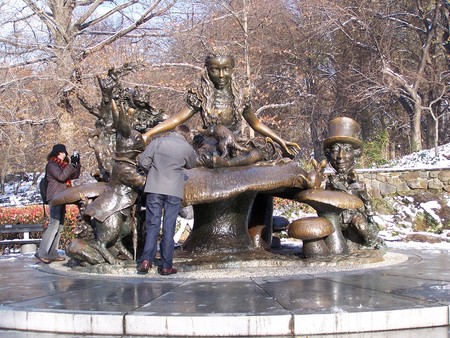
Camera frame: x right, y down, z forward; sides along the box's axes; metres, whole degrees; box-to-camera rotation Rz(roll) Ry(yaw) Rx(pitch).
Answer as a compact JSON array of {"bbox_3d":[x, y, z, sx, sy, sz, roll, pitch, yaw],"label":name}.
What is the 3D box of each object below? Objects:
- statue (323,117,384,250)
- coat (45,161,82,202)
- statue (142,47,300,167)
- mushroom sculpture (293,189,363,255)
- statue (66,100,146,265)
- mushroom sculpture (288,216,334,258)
[{"bbox_3d":[1.864,0.214,12.000,0.840,1.900,0.800,-1,-1,12],"label":"statue"},{"bbox_3d":[-2.245,0.175,11.600,0.480,0.600,0.480,-1,-1,-3],"label":"coat"},{"bbox_3d":[-0.072,-0.835,11.650,2.150,1.630,1.200,-1,-1,-3],"label":"statue"},{"bbox_3d":[1.395,0.707,11.500,0.930,0.880,0.900,-1,-1,0],"label":"mushroom sculpture"},{"bbox_3d":[-1.577,0.173,11.000,0.900,2.140,0.750,-1,-1,-20],"label":"statue"},{"bbox_3d":[1.154,0.913,11.200,0.610,0.550,0.610,-1,-1,0],"label":"mushroom sculpture"}]

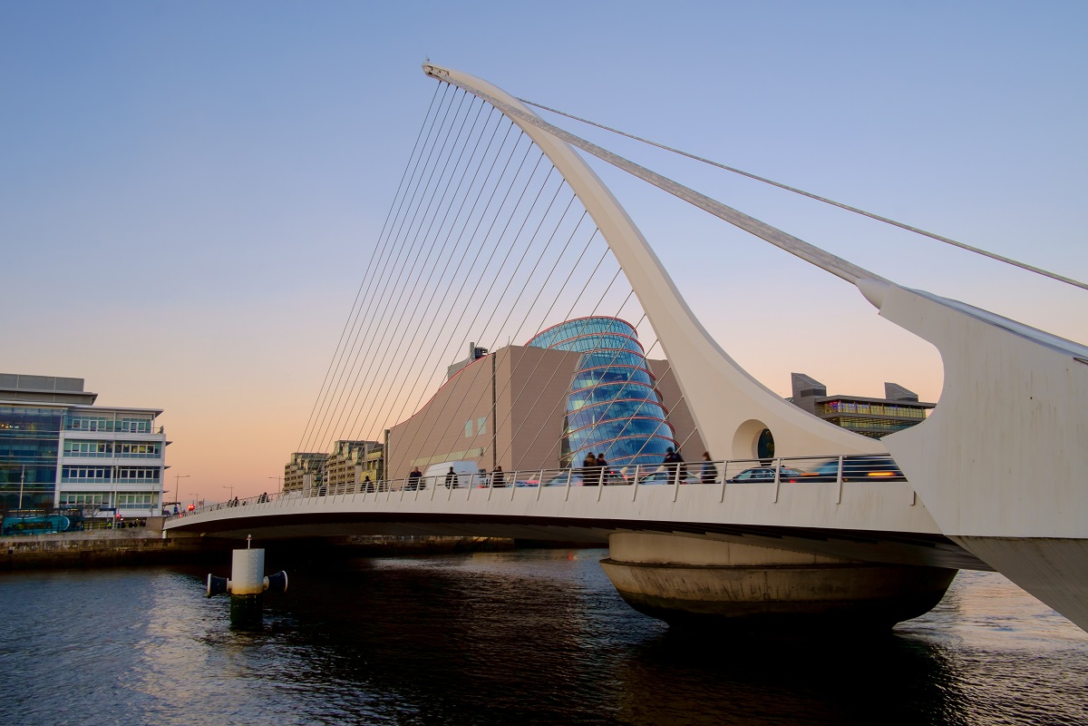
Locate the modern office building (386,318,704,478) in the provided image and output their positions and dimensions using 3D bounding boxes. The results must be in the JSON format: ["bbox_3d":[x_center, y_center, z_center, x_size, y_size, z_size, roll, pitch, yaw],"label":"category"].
[{"bbox_3d":[3.788,18.758,242.106,65.360,54.404,103.716,5,-12,-32],"label":"modern office building"}]

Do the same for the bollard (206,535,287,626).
[{"bbox_3d":[-16.453,12.193,45.511,4.229,5.060,1.950,4,-12,-28],"label":"bollard"}]

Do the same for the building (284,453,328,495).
[{"bbox_3d":[-105.303,56.971,376.086,18.500,32.600,41.000,5,-12,-32],"label":"building"}]

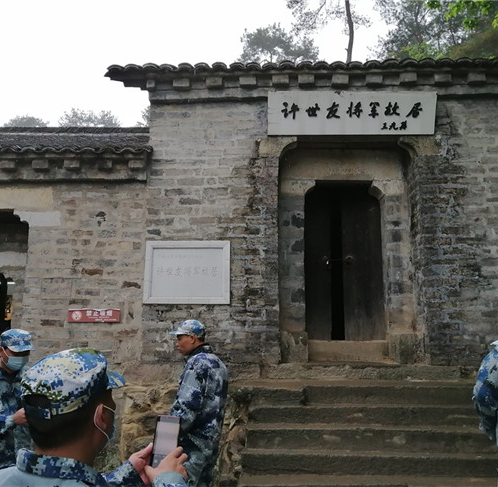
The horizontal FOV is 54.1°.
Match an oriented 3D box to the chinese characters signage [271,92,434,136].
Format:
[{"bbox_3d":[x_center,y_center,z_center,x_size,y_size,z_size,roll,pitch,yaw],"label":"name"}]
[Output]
[{"bbox_3d":[1.181,-1.486,5.577,1.914,0.487,0.050,-1,6,0],"label":"chinese characters signage"}]

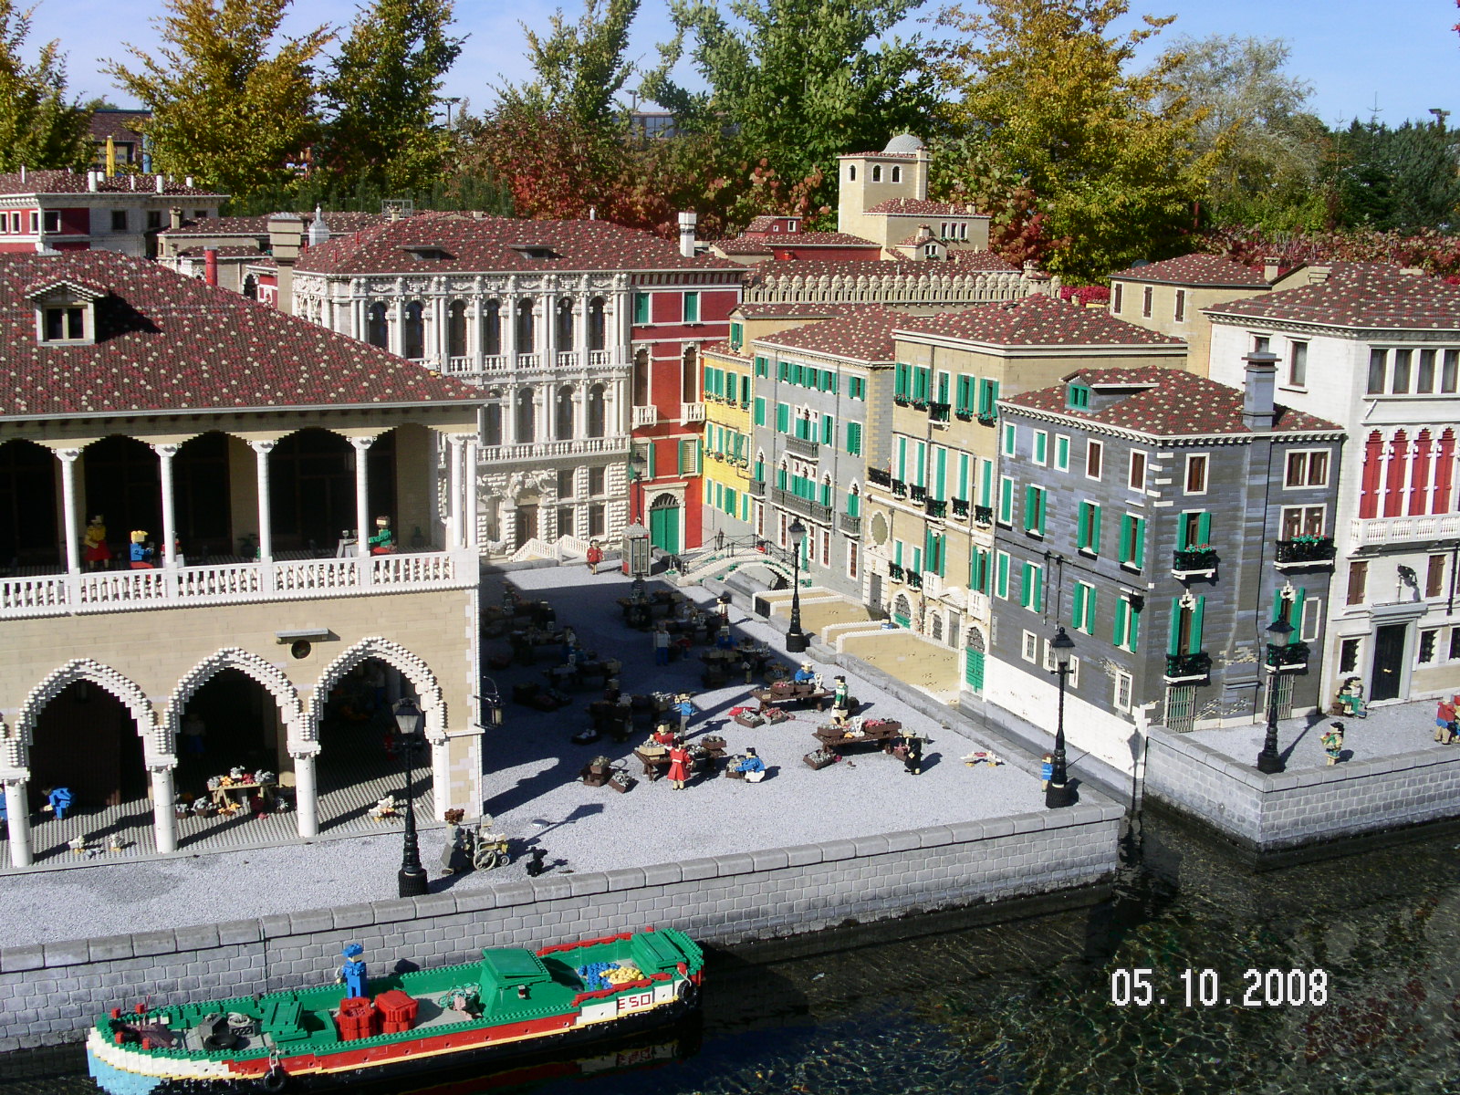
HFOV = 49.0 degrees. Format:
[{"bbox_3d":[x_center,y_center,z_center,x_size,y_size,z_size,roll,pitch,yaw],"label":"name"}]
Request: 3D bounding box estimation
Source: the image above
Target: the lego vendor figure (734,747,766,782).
[{"bbox_3d":[0.038,0.399,2.948,0.052,0.057,0.036,-2,11,-16],"label":"lego vendor figure"}]

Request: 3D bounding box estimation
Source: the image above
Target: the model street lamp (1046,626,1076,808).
[{"bbox_3d":[0.590,0.298,2.823,0.047,0.323,0.047,-3,11,-19],"label":"model street lamp"}]

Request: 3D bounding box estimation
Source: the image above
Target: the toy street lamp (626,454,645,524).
[{"bbox_3d":[-0.297,-0.134,5.010,0.047,0.322,0.047,-3,11,-19],"label":"toy street lamp"}]

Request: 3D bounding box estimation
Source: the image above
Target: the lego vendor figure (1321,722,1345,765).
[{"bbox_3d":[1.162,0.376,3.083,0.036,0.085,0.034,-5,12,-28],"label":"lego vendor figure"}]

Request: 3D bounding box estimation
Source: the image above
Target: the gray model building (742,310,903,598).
[{"bbox_3d":[0.466,-0.342,5.059,0.500,0.842,0.990,-3,11,-19],"label":"gray model building"}]

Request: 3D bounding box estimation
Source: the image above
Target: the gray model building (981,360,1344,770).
[{"bbox_3d":[0.954,-0.017,3.580,0.465,0.865,0.700,-3,11,-20],"label":"gray model building"}]

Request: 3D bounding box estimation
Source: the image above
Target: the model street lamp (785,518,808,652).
[{"bbox_3d":[0.165,0.089,3.881,0.047,0.327,0.047,-3,11,-19],"label":"model street lamp"}]

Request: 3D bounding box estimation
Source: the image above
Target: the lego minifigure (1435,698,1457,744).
[{"bbox_3d":[1.447,0.350,3.234,0.031,0.090,0.033,-3,11,-20],"label":"lego minifigure"}]

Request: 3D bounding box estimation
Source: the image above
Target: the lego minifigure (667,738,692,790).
[{"bbox_3d":[-0.092,0.389,2.891,0.038,0.093,0.033,6,12,24],"label":"lego minifigure"}]

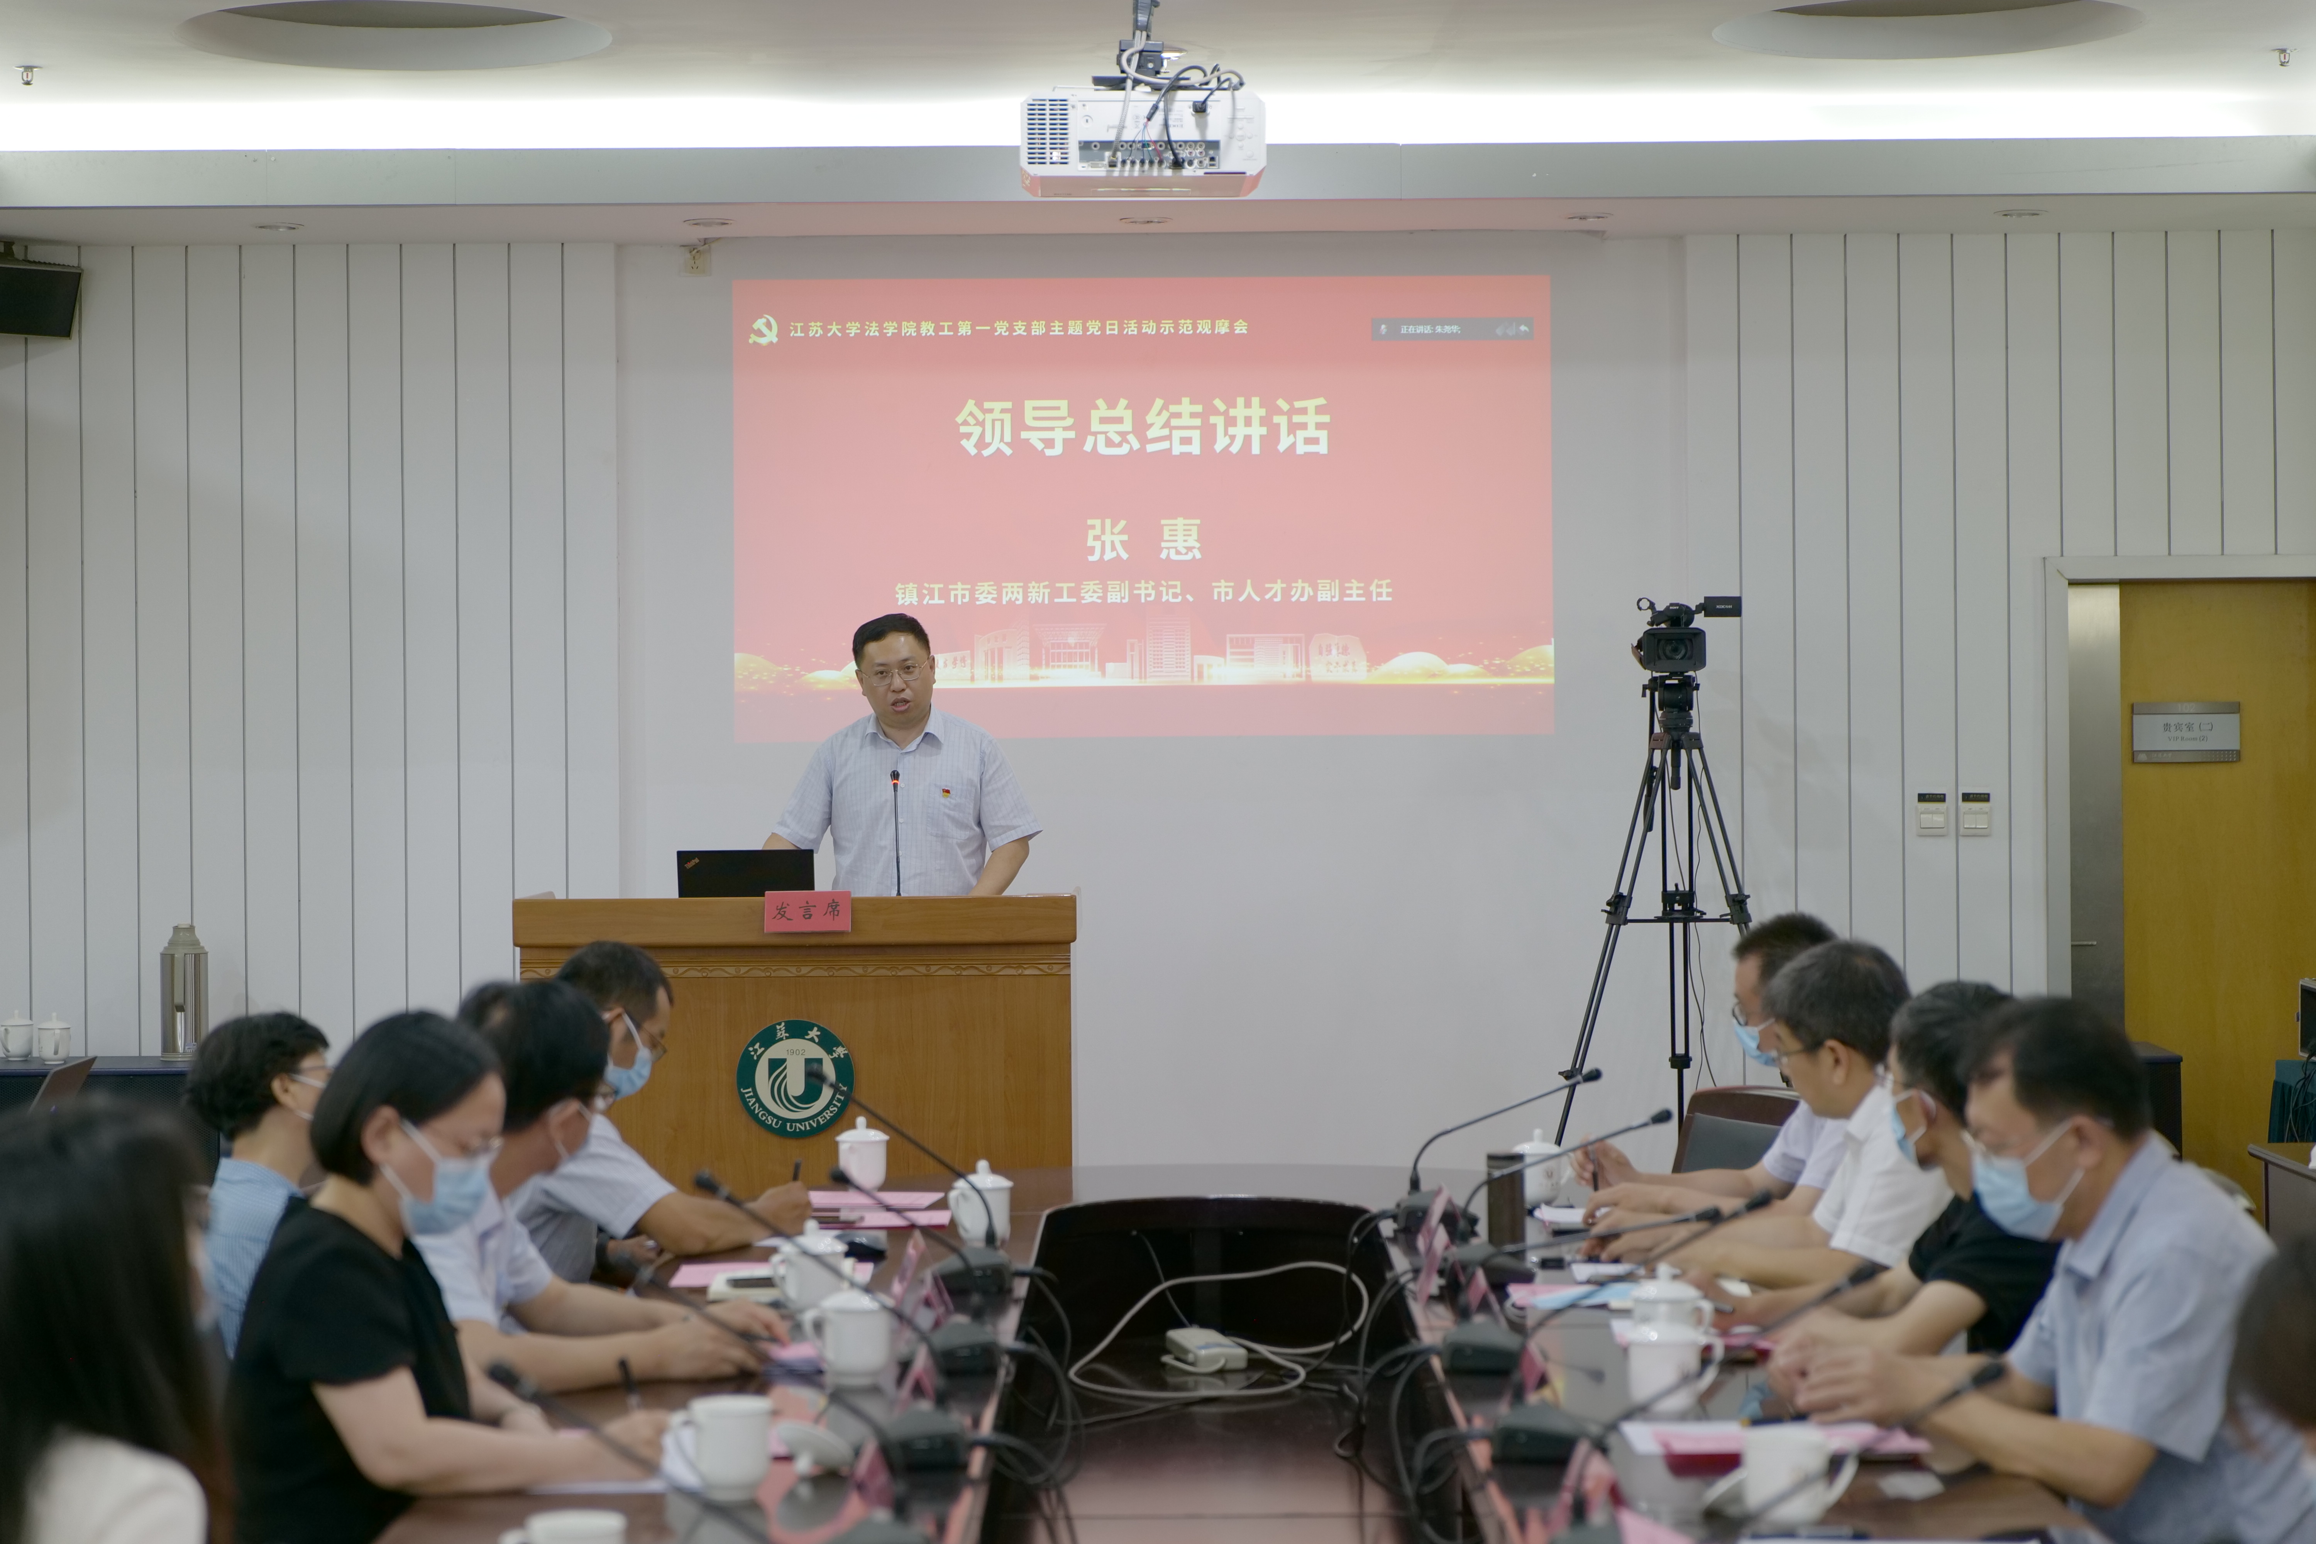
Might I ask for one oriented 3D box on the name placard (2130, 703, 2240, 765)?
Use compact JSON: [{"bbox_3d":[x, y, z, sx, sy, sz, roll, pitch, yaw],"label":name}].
[{"bbox_3d":[2.880,-0.109,12.590,0.301,0.169,0.020,0,0,0],"label":"name placard"}]

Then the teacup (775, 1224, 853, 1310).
[{"bbox_3d":[-0.473,0.666,6.080,0.113,0.125,0.095,0,0,-30],"label":"teacup"}]

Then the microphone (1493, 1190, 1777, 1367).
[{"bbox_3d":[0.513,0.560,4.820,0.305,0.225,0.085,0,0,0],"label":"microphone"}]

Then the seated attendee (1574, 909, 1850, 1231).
[{"bbox_3d":[1.027,0.851,7.252,0.680,1.252,0.520,0,0,5],"label":"seated attendee"}]

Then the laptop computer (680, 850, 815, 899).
[{"bbox_3d":[-0.927,0.275,10.271,0.308,0.205,0.260,0,0,0],"label":"laptop computer"}]

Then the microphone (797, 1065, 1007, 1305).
[{"bbox_3d":[-0.356,0.578,6.451,0.307,0.325,0.140,0,0,0],"label":"microphone"}]

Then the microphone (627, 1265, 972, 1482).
[{"bbox_3d":[-0.354,0.590,4.350,0.335,0.235,0.100,0,0,0],"label":"microphone"}]

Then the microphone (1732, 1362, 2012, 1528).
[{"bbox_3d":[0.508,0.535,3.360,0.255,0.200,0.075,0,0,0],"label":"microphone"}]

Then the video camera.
[{"bbox_3d":[1.295,-0.335,11.000,0.265,0.190,0.370,0,0,6],"label":"video camera"}]

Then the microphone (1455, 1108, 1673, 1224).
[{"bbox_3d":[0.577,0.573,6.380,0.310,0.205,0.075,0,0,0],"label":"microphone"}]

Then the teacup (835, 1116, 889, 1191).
[{"bbox_3d":[-0.521,0.667,7.870,0.095,0.127,0.110,0,0,25],"label":"teacup"}]

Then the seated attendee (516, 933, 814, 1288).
[{"bbox_3d":[-0.890,0.873,7.200,0.700,1.210,0.530,0,0,-3],"label":"seated attendee"}]

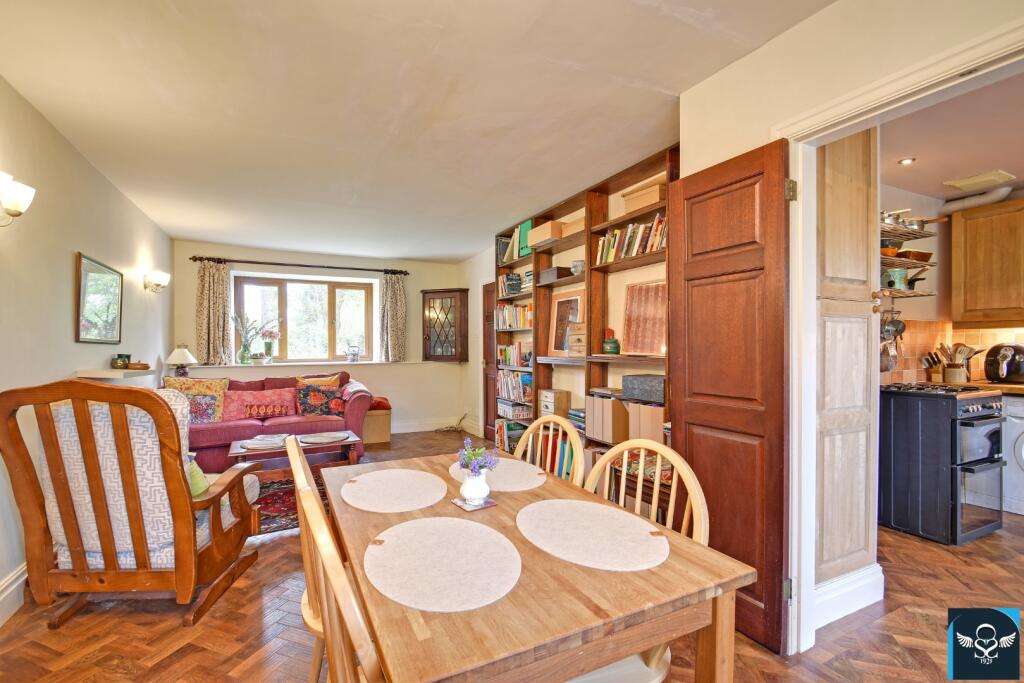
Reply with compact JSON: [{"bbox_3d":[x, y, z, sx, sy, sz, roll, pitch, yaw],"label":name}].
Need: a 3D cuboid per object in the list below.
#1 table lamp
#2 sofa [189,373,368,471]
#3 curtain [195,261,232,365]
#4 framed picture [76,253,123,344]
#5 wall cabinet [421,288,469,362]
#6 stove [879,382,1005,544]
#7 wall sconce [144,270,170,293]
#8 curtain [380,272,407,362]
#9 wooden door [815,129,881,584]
[{"bbox_3d":[-3.442,0.224,4.450,0.265,0.350,0.265,0,0,-24],"label":"table lamp"},{"bbox_3d":[-2.550,0.785,4.500,1.930,0.850,0.950,0,0,-25],"label":"sofa"},{"bbox_3d":[-3.357,-0.321,4.808,0.343,1.161,0.120,0,0,-24],"label":"curtain"},{"bbox_3d":[-2.706,-0.246,2.810,0.035,0.520,0.758,0,0,-28],"label":"framed picture"},{"bbox_3d":[-0.878,-0.213,5.873,0.670,0.970,0.370,0,0,15],"label":"wall cabinet"},{"bbox_3d":[2.790,0.750,2.915,0.600,0.920,0.630,0,0,-27],"label":"stove"},{"bbox_3d":[-3.177,-0.538,3.828,0.160,0.200,0.290,0,0,-28],"label":"wall sconce"},{"bbox_3d":[-1.555,-0.316,5.618,0.327,1.185,0.120,0,0,-24],"label":"curtain"},{"bbox_3d":[1.511,-0.010,1.940,0.500,2.120,0.030,0,0,-24],"label":"wooden door"}]

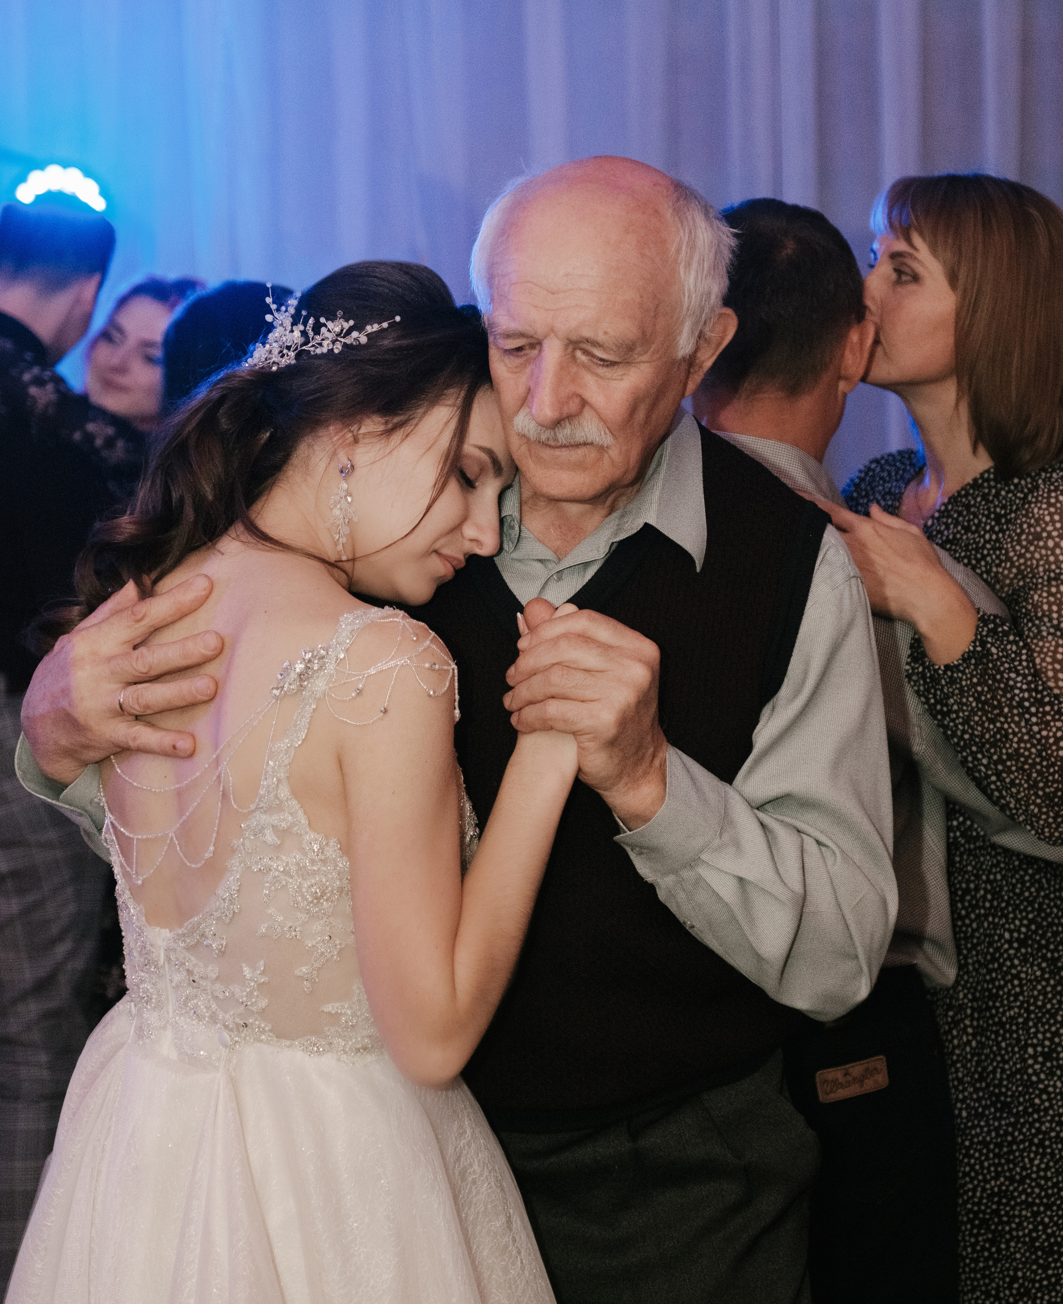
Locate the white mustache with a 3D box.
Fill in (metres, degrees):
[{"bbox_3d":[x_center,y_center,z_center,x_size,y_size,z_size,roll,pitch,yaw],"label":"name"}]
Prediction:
[{"bbox_3d":[0.022,-0.156,2.085,0.075,0.026,0.028,9,19,22],"label":"white mustache"}]

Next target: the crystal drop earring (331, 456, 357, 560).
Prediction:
[{"bbox_3d":[-0.126,-0.097,2.030,0.018,0.070,0.012,2,3,14],"label":"crystal drop earring"}]

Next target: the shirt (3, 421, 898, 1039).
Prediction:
[{"bbox_3d":[-0.007,0.096,2.143,0.534,0.534,0.506,1,4,18],"label":"shirt"}]

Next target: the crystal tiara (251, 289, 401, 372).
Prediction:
[{"bbox_3d":[-0.143,-0.219,2.060,0.110,0.045,0.045,-16,-18,20],"label":"crystal tiara"}]

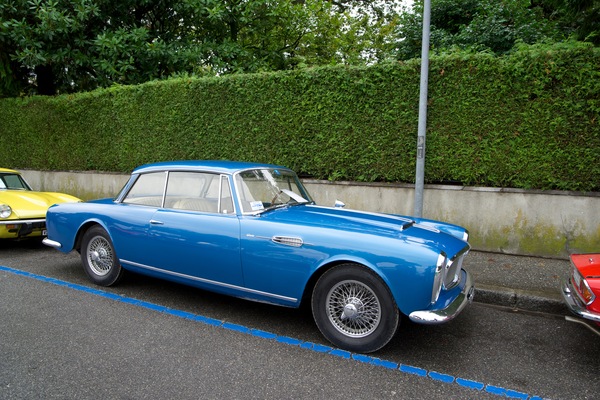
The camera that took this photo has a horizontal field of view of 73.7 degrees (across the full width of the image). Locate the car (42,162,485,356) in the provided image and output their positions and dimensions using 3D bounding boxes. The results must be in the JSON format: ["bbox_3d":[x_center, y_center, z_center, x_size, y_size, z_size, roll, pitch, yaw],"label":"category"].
[{"bbox_3d":[-0.685,0.254,4.293,4.780,1.360,1.710,4,6,29],"label":"car"}]

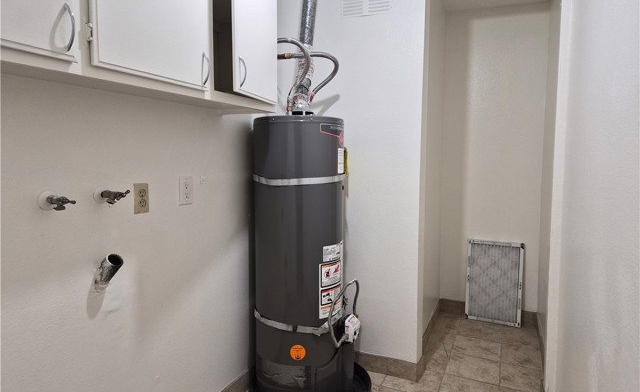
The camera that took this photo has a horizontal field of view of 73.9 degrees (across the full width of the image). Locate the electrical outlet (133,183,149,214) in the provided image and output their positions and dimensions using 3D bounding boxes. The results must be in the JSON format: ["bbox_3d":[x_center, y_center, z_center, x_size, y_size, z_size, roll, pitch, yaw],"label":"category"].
[{"bbox_3d":[-0.678,0.010,1.618,0.012,0.115,0.071,2,6,24],"label":"electrical outlet"}]

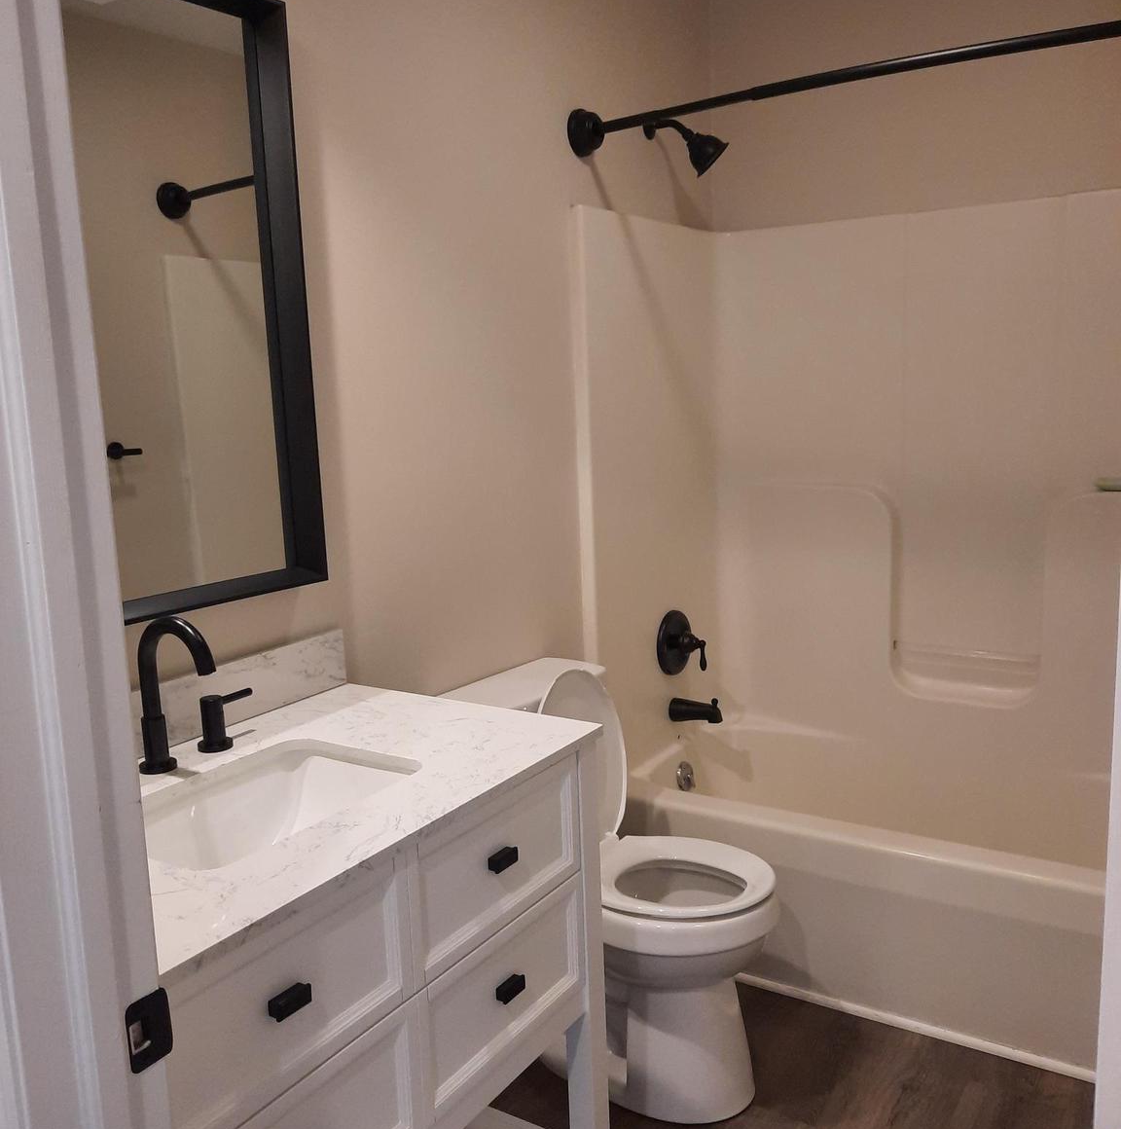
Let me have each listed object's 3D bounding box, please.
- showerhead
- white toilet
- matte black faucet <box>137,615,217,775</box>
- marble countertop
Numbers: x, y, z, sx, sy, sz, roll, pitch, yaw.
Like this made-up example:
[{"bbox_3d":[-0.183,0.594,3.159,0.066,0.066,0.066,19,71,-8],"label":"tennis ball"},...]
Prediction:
[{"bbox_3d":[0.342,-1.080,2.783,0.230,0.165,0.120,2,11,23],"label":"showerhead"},{"bbox_3d":[0.136,0.649,2.246,0.660,0.800,0.430,4,12,33],"label":"white toilet"},{"bbox_3d":[-0.538,0.184,1.518,0.172,0.228,0.054,4,12,33],"label":"matte black faucet"},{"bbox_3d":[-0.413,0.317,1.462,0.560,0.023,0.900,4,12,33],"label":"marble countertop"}]

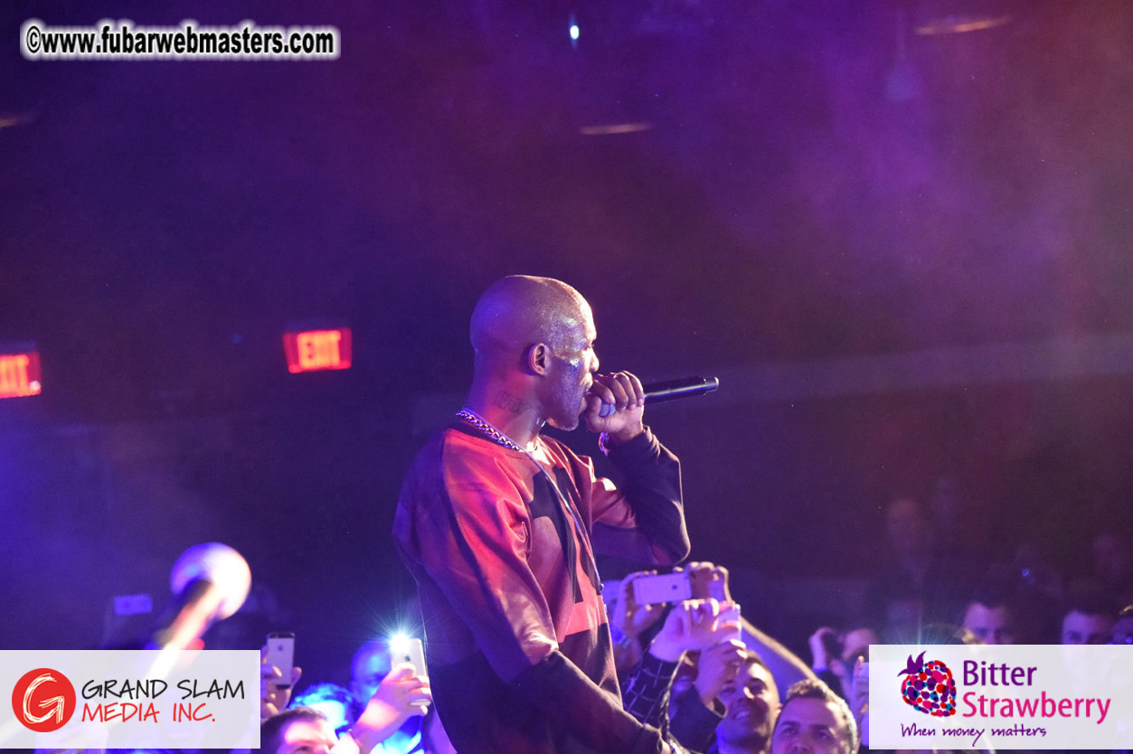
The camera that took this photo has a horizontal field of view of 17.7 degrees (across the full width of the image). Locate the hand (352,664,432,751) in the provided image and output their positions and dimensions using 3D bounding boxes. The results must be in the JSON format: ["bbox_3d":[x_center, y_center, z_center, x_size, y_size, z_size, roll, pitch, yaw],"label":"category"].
[{"bbox_3d":[-0.357,0.673,7.400,0.195,0.118,0.085,-47,0,0],"label":"hand"}]

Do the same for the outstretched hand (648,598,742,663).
[{"bbox_3d":[0.257,0.512,7.450,0.195,0.112,0.090,-37,0,0],"label":"outstretched hand"}]

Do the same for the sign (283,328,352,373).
[{"bbox_3d":[-1.149,-0.123,16.800,0.310,0.190,0.055,-4,0,-4],"label":"sign"}]

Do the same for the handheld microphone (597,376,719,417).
[{"bbox_3d":[0.139,0.027,5.850,0.250,0.050,0.050,-8,4,-31],"label":"handheld microphone"}]

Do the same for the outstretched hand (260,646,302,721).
[{"bbox_3d":[-0.632,0.671,8.000,0.105,0.165,0.085,5,0,0],"label":"outstretched hand"}]

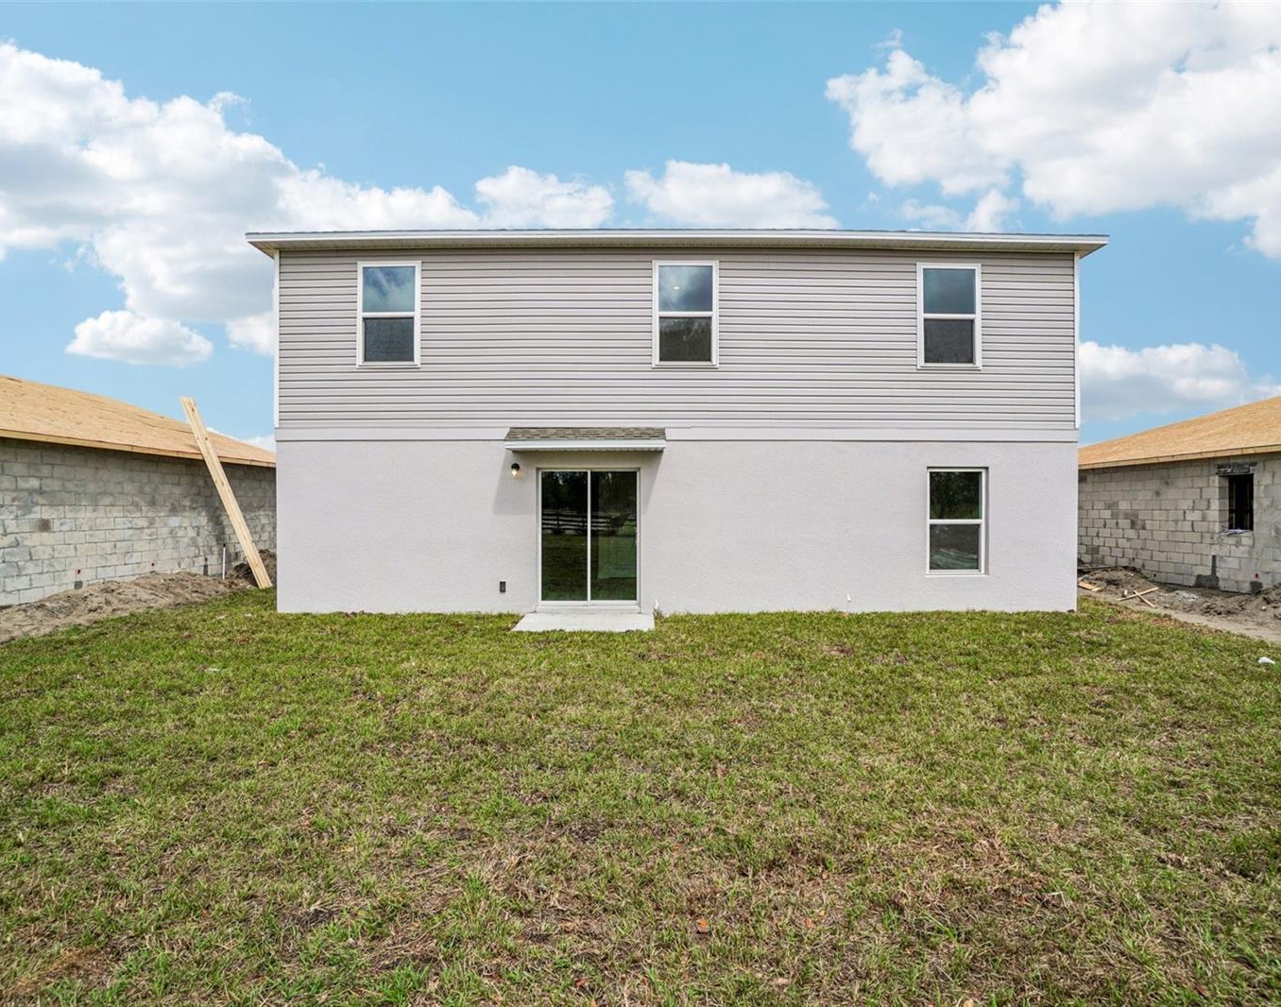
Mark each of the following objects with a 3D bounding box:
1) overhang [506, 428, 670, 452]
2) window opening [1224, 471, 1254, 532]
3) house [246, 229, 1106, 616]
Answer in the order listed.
[{"bbox_3d":[-0.790,-0.960,9.200,2.300,0.360,0.580,0,0,0],"label":"overhang"},{"bbox_3d":[10.340,0.010,10.920,0.170,1.010,0.620,0,0,0],"label":"window opening"},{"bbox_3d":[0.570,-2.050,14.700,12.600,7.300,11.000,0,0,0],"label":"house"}]

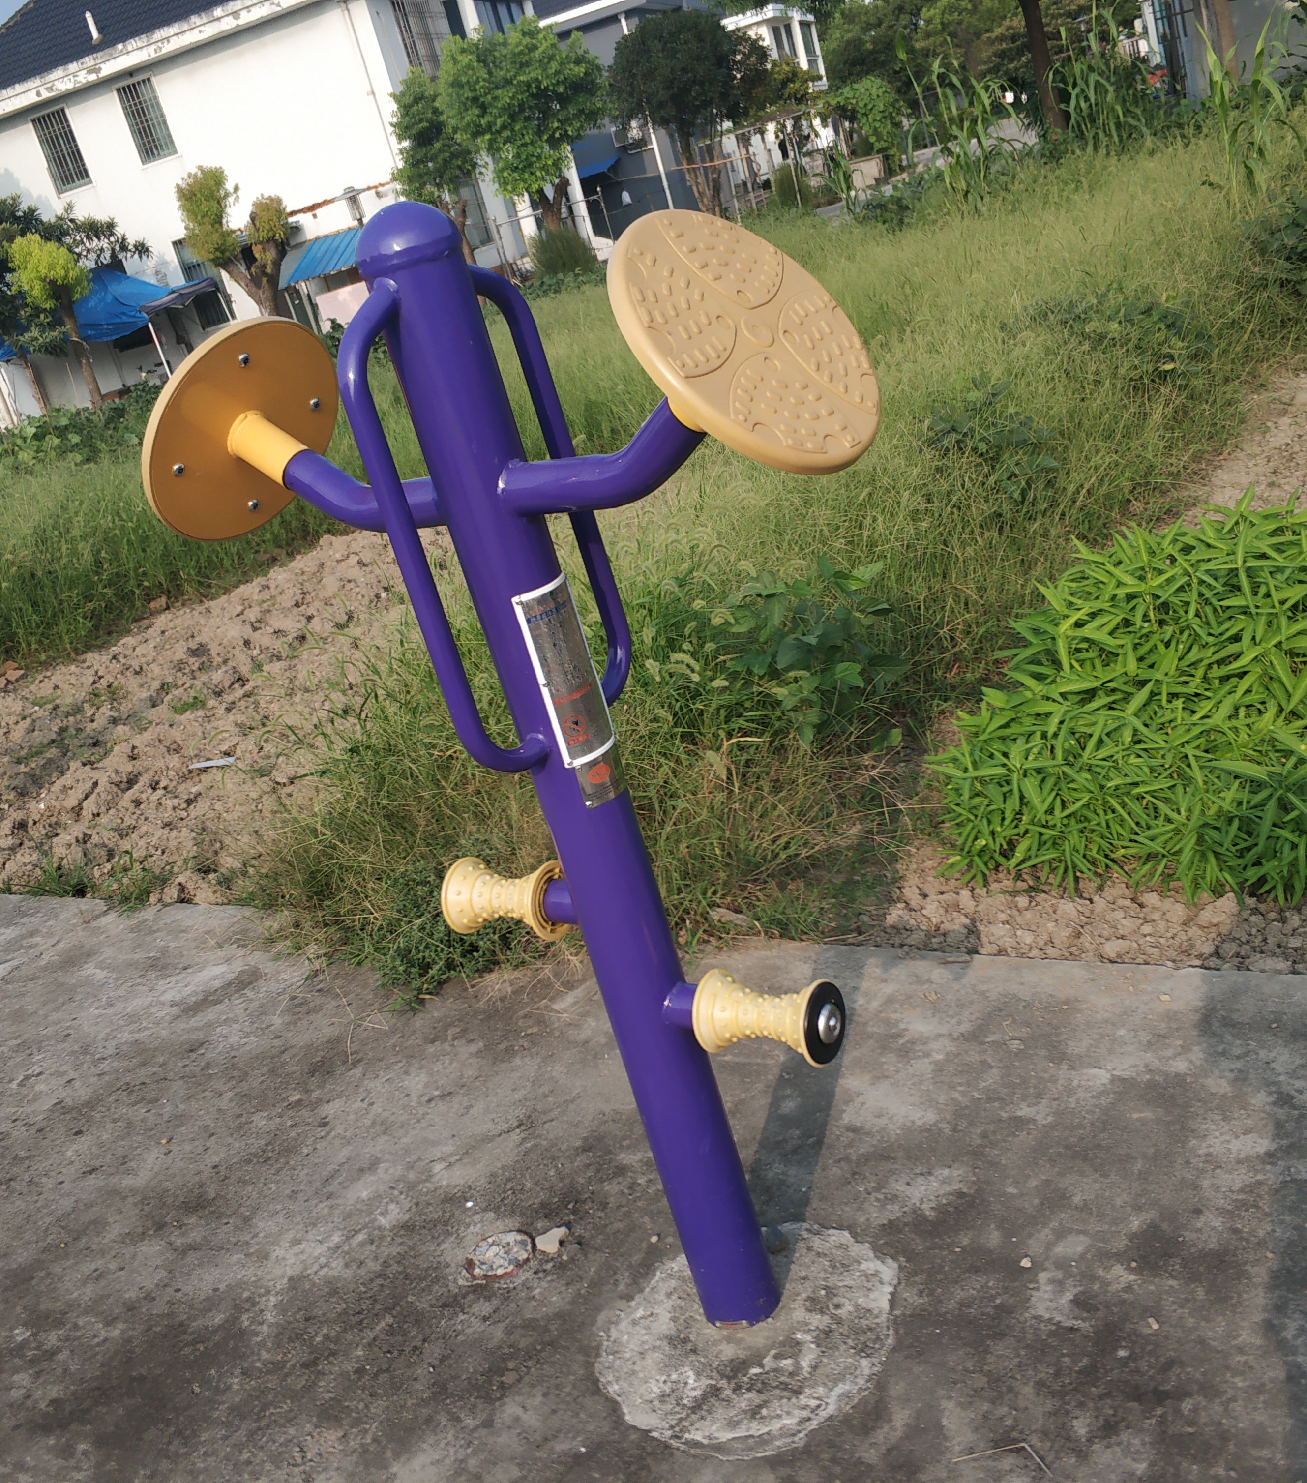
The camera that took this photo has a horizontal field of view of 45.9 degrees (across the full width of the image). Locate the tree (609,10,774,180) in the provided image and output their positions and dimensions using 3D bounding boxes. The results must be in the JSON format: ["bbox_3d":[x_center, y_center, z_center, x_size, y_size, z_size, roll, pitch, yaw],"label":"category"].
[{"bbox_3d":[0.955,-12.675,31.344,3.050,4.050,3.000,-14,19,7],"label":"tree"}]

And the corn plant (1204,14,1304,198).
[{"bbox_3d":[4.628,-4.941,12.159,0.750,1.500,0.700,-8,21,23],"label":"corn plant"}]

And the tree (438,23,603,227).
[{"bbox_3d":[-2.142,-10.567,27.322,2.950,4.200,2.900,-16,19,2],"label":"tree"}]

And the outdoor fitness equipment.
[{"bbox_3d":[-0.086,0.111,2.108,1.090,1.650,0.350,0,25,40],"label":"outdoor fitness equipment"}]

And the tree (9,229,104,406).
[{"bbox_3d":[-9.272,-6.579,24.529,1.350,3.000,1.350,-21,20,-14],"label":"tree"}]

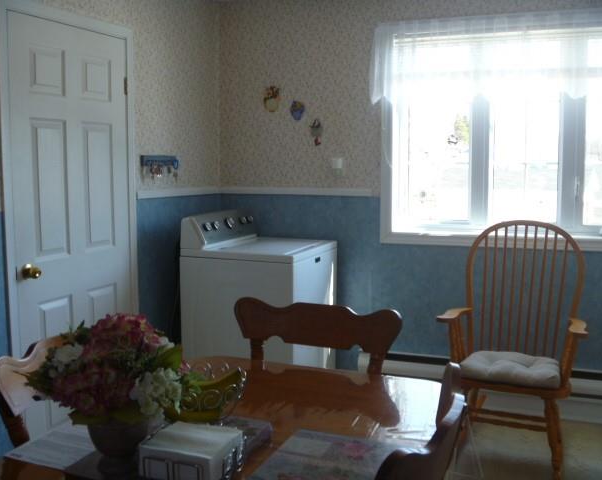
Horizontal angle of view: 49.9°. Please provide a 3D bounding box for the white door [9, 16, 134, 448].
[{"bbox_3d":[-1.035,0.021,3.028,0.060,2.010,0.770,3,7,22],"label":"white door"}]

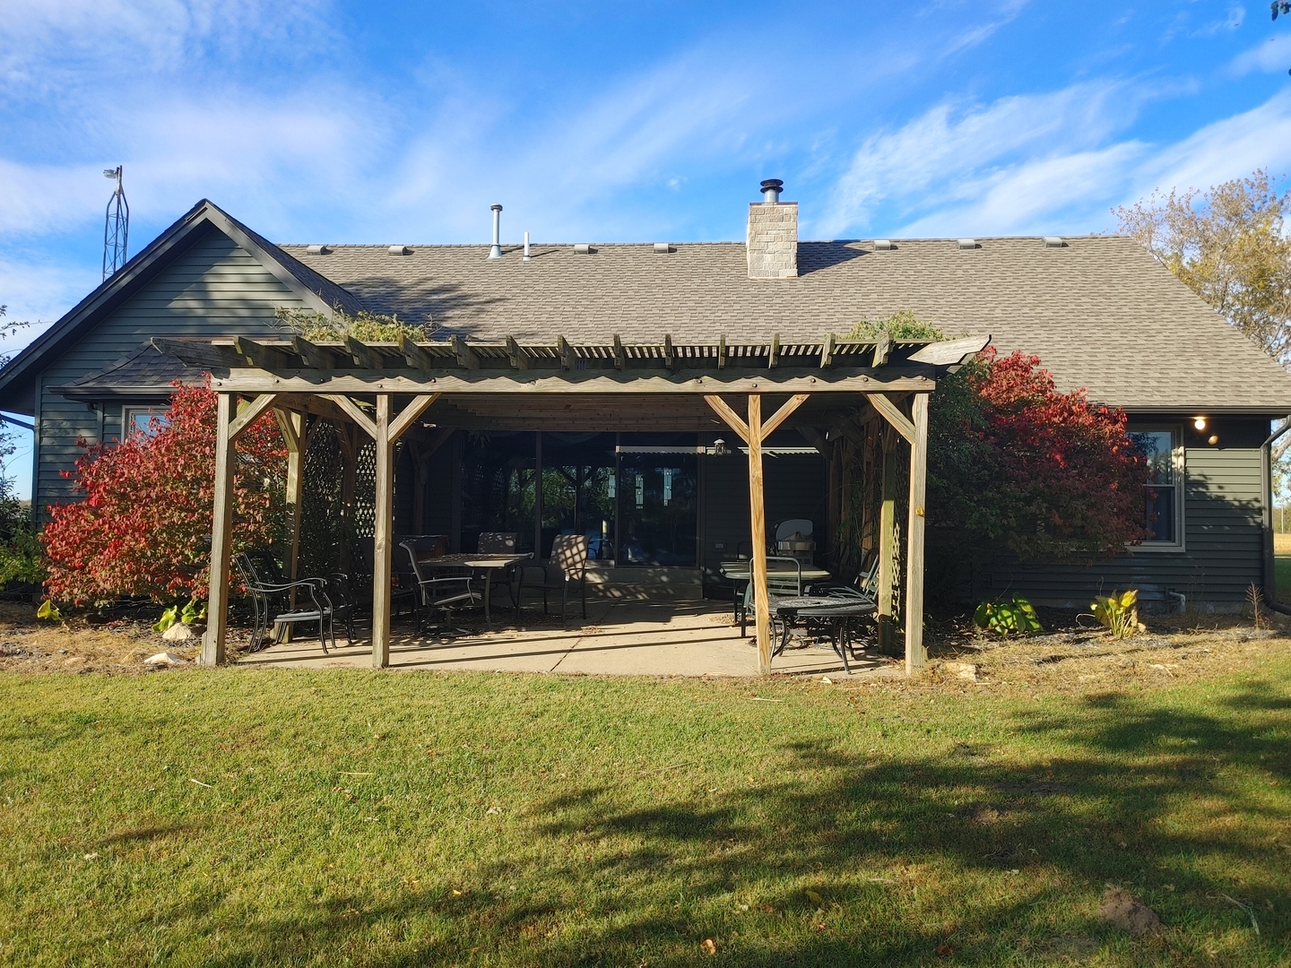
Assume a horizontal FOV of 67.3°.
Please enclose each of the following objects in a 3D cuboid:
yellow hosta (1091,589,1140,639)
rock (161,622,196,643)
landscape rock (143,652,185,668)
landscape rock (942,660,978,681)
[{"bbox_3d":[5.231,1.440,10.800,0.510,0.530,0.470,-1,-2,26],"label":"yellow hosta"},{"bbox_3d":[-4.809,1.527,10.000,0.320,0.185,0.250,1,-2,-26],"label":"rock"},{"bbox_3d":[-4.171,1.525,8.410,0.320,0.120,0.240,1,-2,-26],"label":"landscape rock"},{"bbox_3d":[2.587,1.532,7.950,0.270,0.145,0.200,0,-2,18],"label":"landscape rock"}]

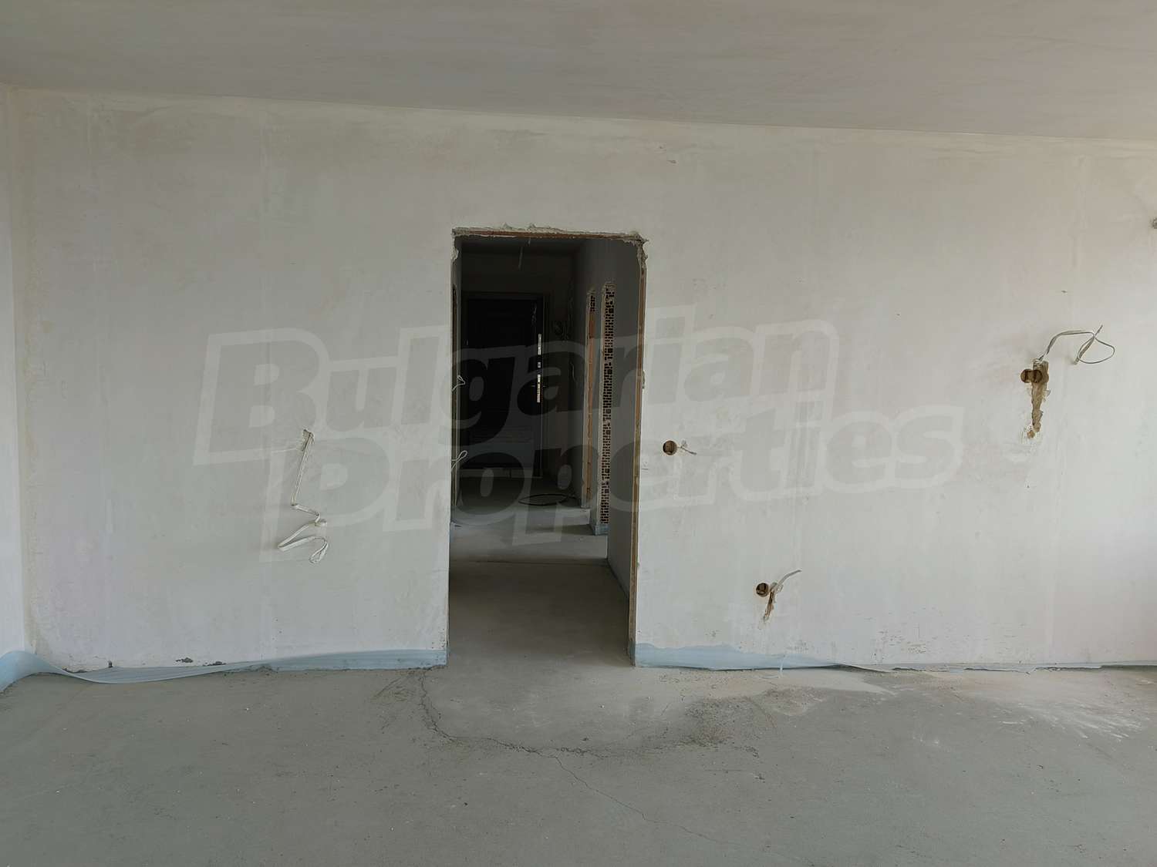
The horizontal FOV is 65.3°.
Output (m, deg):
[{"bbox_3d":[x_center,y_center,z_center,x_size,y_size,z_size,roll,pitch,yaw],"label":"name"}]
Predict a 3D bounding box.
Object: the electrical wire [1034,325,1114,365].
[{"bbox_3d":[2.465,-0.436,4.470,0.400,0.190,0.100,1,5,-5],"label":"electrical wire"}]

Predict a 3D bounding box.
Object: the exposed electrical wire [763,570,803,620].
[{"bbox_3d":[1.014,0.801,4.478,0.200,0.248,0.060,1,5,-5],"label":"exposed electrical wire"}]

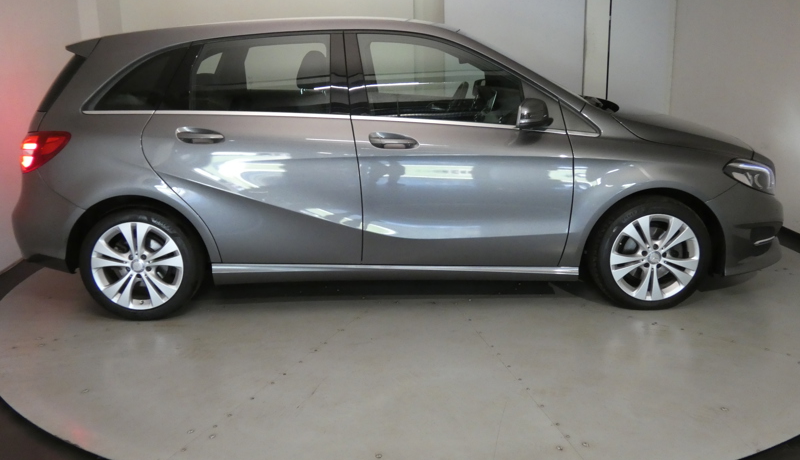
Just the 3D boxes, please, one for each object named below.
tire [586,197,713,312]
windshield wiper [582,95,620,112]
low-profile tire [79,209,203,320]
[{"bbox_3d":[1.334,0.121,3.968,0.627,0.622,0.225,-1,13,-1],"label":"tire"},{"bbox_3d":[1.152,-0.740,4.284,0.110,0.080,0.580,-1,13,-1],"label":"windshield wiper"},{"bbox_3d":[-1.362,0.163,3.920,0.627,0.622,0.225,-1,13,-1],"label":"low-profile tire"}]

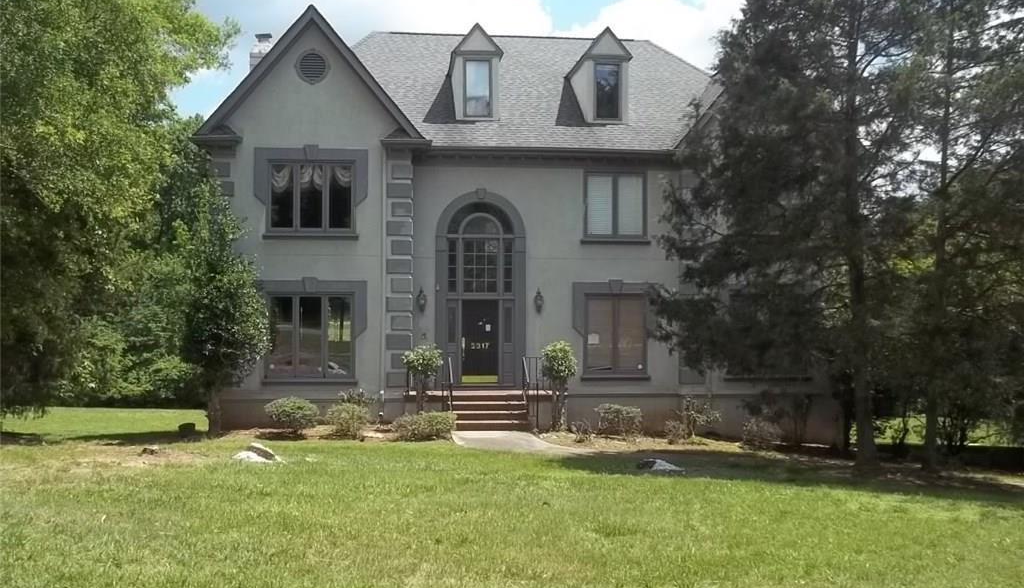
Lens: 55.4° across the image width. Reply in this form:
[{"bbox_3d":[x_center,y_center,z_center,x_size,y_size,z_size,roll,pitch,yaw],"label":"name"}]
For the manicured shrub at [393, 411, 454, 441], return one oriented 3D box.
[{"bbox_3d":[-1.904,2.818,21.000,1.280,0.620,1.050,0,0,-5],"label":"manicured shrub"}]

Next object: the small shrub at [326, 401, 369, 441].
[{"bbox_3d":[-3.594,2.780,21.200,0.920,0.780,0.880,0,0,-5],"label":"small shrub"}]

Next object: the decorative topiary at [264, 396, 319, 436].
[{"bbox_3d":[-4.879,2.699,21.600,1.140,0.830,1.080,0,0,-5],"label":"decorative topiary"}]

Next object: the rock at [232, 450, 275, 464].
[{"bbox_3d":[-4.316,2.738,16.300,0.640,0.200,0.460,0,0,-5],"label":"rock"}]

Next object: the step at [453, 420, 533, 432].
[{"bbox_3d":[-0.453,3.000,22.100,1.750,0.190,0.360,0,0,-5],"label":"step"}]

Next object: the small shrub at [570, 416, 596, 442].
[{"bbox_3d":[1.502,2.887,20.800,0.490,0.540,0.460,0,0,-5],"label":"small shrub"}]

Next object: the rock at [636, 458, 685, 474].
[{"bbox_3d":[2.312,2.694,15.200,0.670,0.210,0.480,0,0,-5],"label":"rock"}]

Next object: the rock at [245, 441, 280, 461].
[{"bbox_3d":[-4.183,2.671,16.500,0.530,0.260,0.400,0,0,-5],"label":"rock"}]

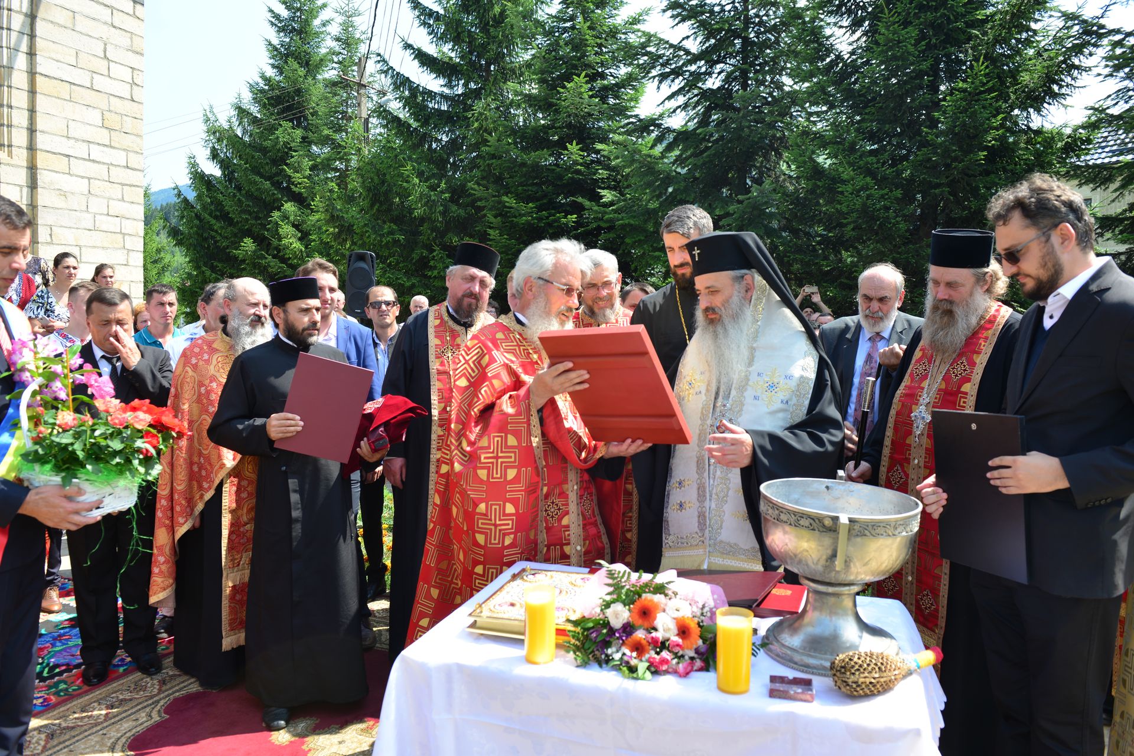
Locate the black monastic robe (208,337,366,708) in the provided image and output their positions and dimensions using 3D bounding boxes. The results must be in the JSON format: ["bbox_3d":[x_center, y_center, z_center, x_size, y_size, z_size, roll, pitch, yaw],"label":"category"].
[{"bbox_3d":[-1.068,0.539,3.180,0.580,1.430,0.460,-1,7,-34],"label":"black monastic robe"}]

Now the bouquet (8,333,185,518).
[{"bbox_3d":[-1.145,0.120,2.000,0.400,0.420,0.320,1,6,-21],"label":"bouquet"}]

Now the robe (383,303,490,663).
[{"bbox_3d":[-0.469,0.489,3.300,0.600,1.550,0.420,1,6,-21],"label":"robe"}]

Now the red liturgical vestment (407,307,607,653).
[{"bbox_3d":[-0.186,0.519,2.800,0.520,1.500,0.580,8,7,41],"label":"red liturgical vestment"}]

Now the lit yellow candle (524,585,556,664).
[{"bbox_3d":[-0.062,0.603,2.004,0.076,0.183,0.076,3,6,0],"label":"lit yellow candle"}]

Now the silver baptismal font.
[{"bbox_3d":[0.698,0.514,2.145,0.399,0.423,0.435,4,6,9],"label":"silver baptismal font"}]

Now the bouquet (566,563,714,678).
[{"bbox_3d":[0.201,0.599,2.100,0.410,0.200,0.360,3,6,-3],"label":"bouquet"}]

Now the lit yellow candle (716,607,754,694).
[{"bbox_3d":[0.392,0.633,1.910,0.085,0.190,0.085,3,6,0],"label":"lit yellow candle"}]

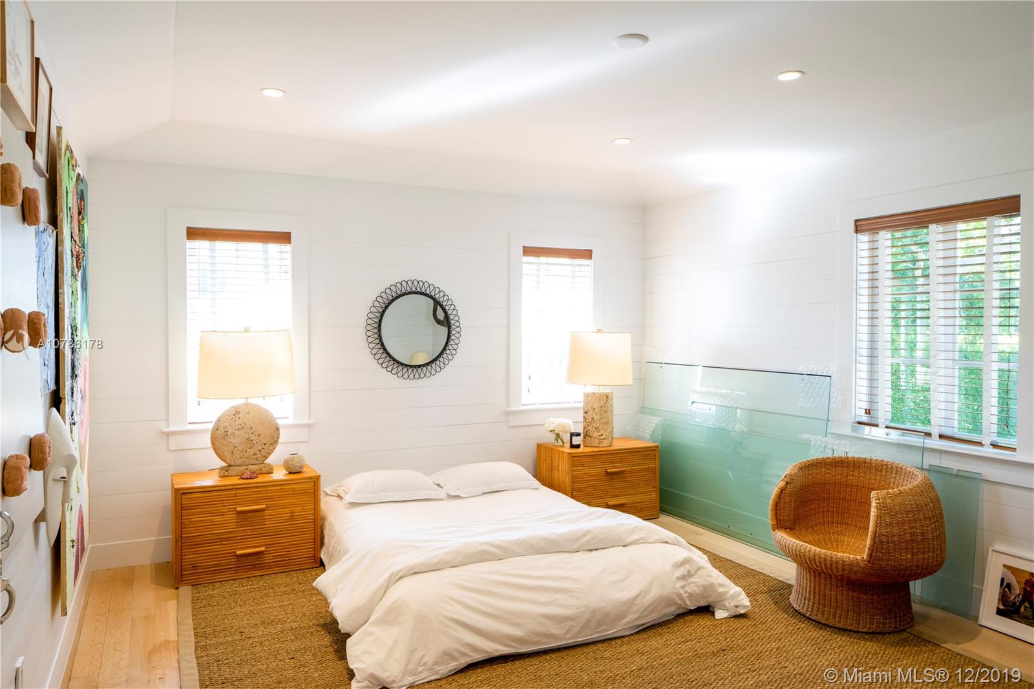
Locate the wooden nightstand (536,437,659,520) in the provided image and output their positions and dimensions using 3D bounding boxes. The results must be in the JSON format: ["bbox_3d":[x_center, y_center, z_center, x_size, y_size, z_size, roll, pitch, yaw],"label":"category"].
[{"bbox_3d":[0.617,1.030,5.232,0.812,0.539,0.462,0,1,-27],"label":"wooden nightstand"}]

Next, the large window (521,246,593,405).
[{"bbox_3d":[0.325,-0.147,5.455,0.634,1.227,0.084,0,1,-27],"label":"large window"}]

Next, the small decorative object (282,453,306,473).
[{"bbox_3d":[-1.353,0.716,4.189,0.133,0.107,0.133,0,1,-27],"label":"small decorative object"}]

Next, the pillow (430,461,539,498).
[{"bbox_3d":[-0.215,0.857,4.640,0.658,0.140,0.518,0,1,-27],"label":"pillow"}]

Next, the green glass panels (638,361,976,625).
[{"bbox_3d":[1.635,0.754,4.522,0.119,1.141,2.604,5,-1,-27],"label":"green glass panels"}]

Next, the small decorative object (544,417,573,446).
[{"bbox_3d":[0.324,0.653,5.181,0.196,0.216,0.182,0,1,-27],"label":"small decorative object"}]

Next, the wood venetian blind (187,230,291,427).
[{"bbox_3d":[-1.755,-0.119,4.379,0.626,1.212,0.063,0,1,-27],"label":"wood venetian blind"}]

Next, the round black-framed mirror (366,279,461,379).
[{"bbox_3d":[-0.717,-0.104,4.869,0.706,0.703,0.039,0,1,-27],"label":"round black-framed mirror"}]

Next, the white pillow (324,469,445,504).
[{"bbox_3d":[-0.824,0.859,4.324,0.658,0.140,0.518,0,1,-27],"label":"white pillow"}]

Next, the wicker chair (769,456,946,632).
[{"bbox_3d":[1.696,0.988,3.497,0.791,0.708,0.805,0,1,-35],"label":"wicker chair"}]

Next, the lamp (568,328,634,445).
[{"bbox_3d":[0.614,0.325,5.213,0.525,0.876,0.350,0,1,-27],"label":"lamp"}]

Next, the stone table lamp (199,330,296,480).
[{"bbox_3d":[-1.606,0.337,4.096,0.540,0.865,0.336,0,1,-27],"label":"stone table lamp"}]

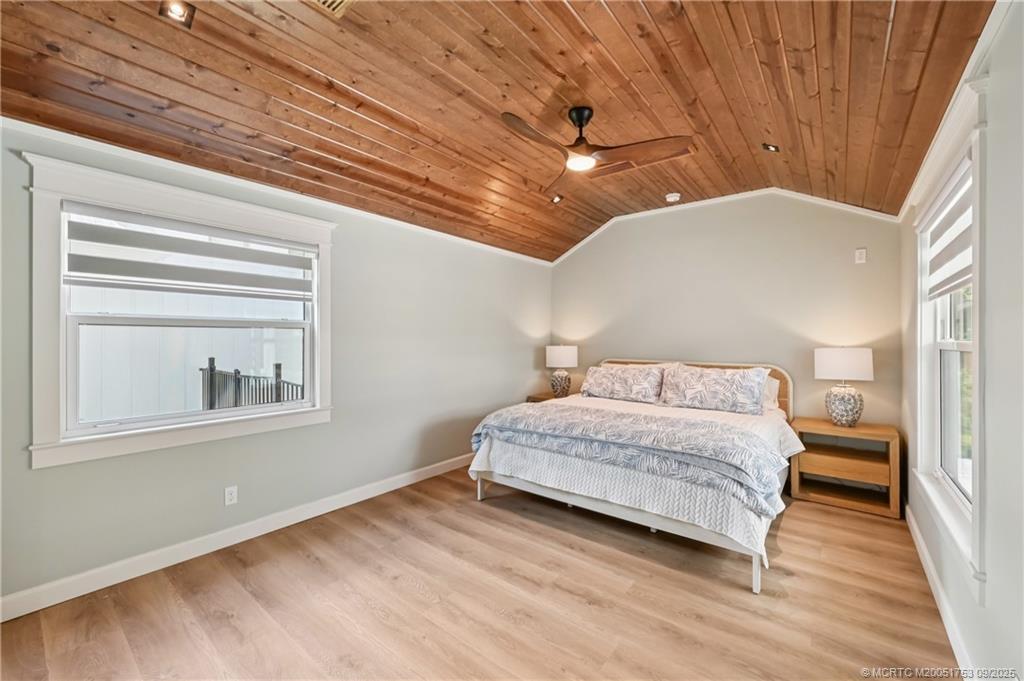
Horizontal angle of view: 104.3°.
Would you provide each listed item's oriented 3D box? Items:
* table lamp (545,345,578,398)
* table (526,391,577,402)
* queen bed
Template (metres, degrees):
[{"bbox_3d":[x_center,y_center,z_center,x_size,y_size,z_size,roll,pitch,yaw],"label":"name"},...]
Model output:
[{"bbox_3d":[0.626,0.389,5.087,0.389,0.659,0.389,0,0,0],"label":"table lamp"},{"bbox_3d":[0.611,1.035,5.064,0.663,0.635,0.402,0,0,40],"label":"table"},{"bbox_3d":[1.175,0.795,3.538,2.164,1.105,2.124,0,0,38],"label":"queen bed"}]

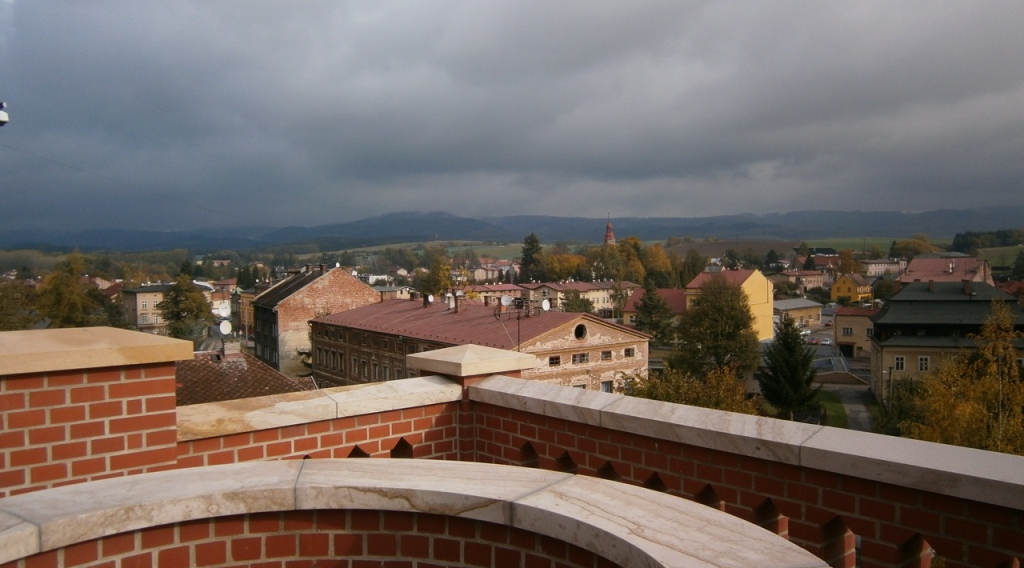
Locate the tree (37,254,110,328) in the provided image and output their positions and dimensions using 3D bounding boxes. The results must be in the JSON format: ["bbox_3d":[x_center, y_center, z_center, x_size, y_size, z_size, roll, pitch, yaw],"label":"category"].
[{"bbox_3d":[-79.916,4.145,140.259,13.470,19.760,13.470,0,2,0],"label":"tree"}]

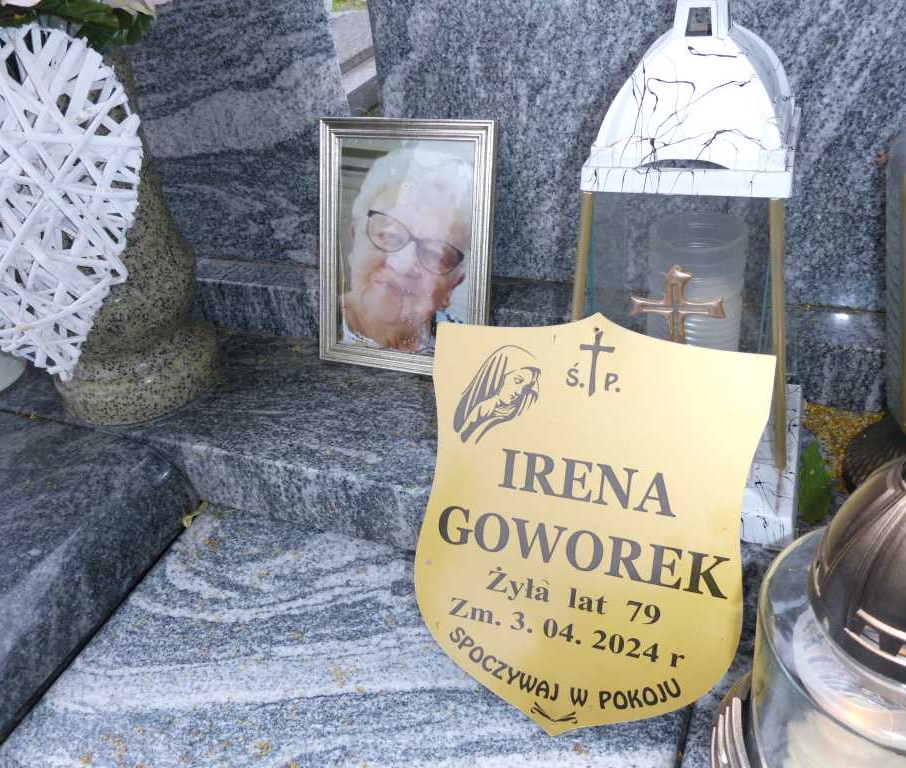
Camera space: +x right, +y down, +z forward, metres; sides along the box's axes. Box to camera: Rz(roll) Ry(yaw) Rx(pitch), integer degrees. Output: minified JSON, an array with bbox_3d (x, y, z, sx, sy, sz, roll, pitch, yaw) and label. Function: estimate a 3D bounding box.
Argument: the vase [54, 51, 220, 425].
[{"bbox_3d":[-0.281,-0.119,0.653,0.144,0.270,0.144,8,36,22],"label":"vase"}]

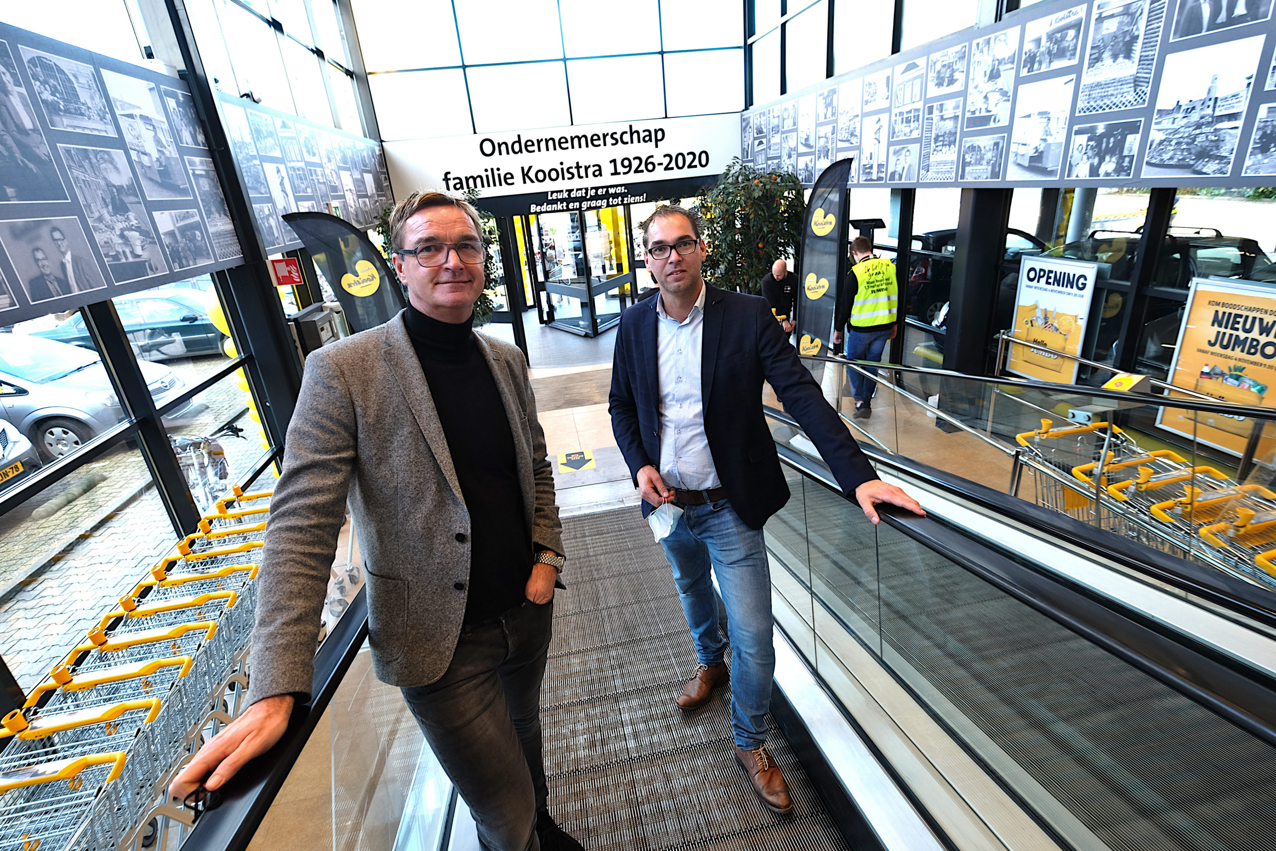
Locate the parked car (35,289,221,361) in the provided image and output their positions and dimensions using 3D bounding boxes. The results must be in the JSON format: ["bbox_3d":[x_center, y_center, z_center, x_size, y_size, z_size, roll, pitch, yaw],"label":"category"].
[{"bbox_3d":[-8.869,-2.017,11.113,4.400,1.420,1.740,-8,23,-7],"label":"parked car"}]

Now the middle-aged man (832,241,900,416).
[{"bbox_3d":[2.260,-0.945,5.589,0.580,1.760,0.420,-11,23,-13],"label":"middle-aged man"}]

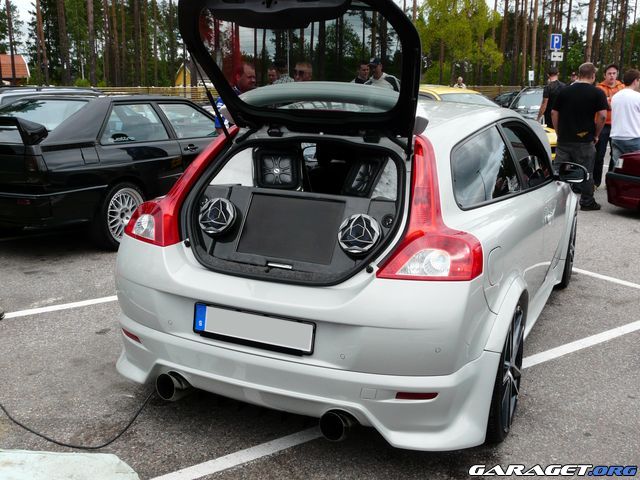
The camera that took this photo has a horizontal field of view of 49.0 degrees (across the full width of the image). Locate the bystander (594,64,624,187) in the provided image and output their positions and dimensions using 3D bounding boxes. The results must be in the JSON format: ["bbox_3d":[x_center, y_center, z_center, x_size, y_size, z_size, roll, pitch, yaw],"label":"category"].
[{"bbox_3d":[4.376,-1.698,10.608,0.550,1.840,0.340,5,13,17],"label":"bystander"}]

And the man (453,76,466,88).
[{"bbox_3d":[4.845,-4.689,24.306,0.500,1.780,0.320,4,13,11],"label":"man"}]

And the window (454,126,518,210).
[{"bbox_3d":[0.704,-0.328,3.075,0.070,0.350,0.890,-17,2,30],"label":"window"}]

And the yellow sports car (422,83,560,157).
[{"bbox_3d":[2.393,-1.971,12.594,4.150,1.450,1.750,12,17,41],"label":"yellow sports car"}]

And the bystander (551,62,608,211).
[{"bbox_3d":[3.376,-1.329,8.938,0.620,1.803,0.380,7,14,27],"label":"bystander"}]

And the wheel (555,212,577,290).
[{"bbox_3d":[1.790,0.038,5.303,0.230,0.645,0.645,7,14,24],"label":"wheel"}]

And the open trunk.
[{"bbox_3d":[-0.076,-0.169,2.942,0.940,0.550,0.640,7,14,24],"label":"open trunk"}]

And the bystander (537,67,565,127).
[{"bbox_3d":[4.110,-2.130,12.500,0.520,1.860,0.320,2,12,4],"label":"bystander"}]

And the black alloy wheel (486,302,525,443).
[{"bbox_3d":[0.696,0.532,2.974,0.230,0.645,0.645,7,14,24],"label":"black alloy wheel"}]

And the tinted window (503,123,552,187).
[{"bbox_3d":[1.114,-0.491,3.827,0.070,0.380,0.850,-17,2,30],"label":"tinted window"}]

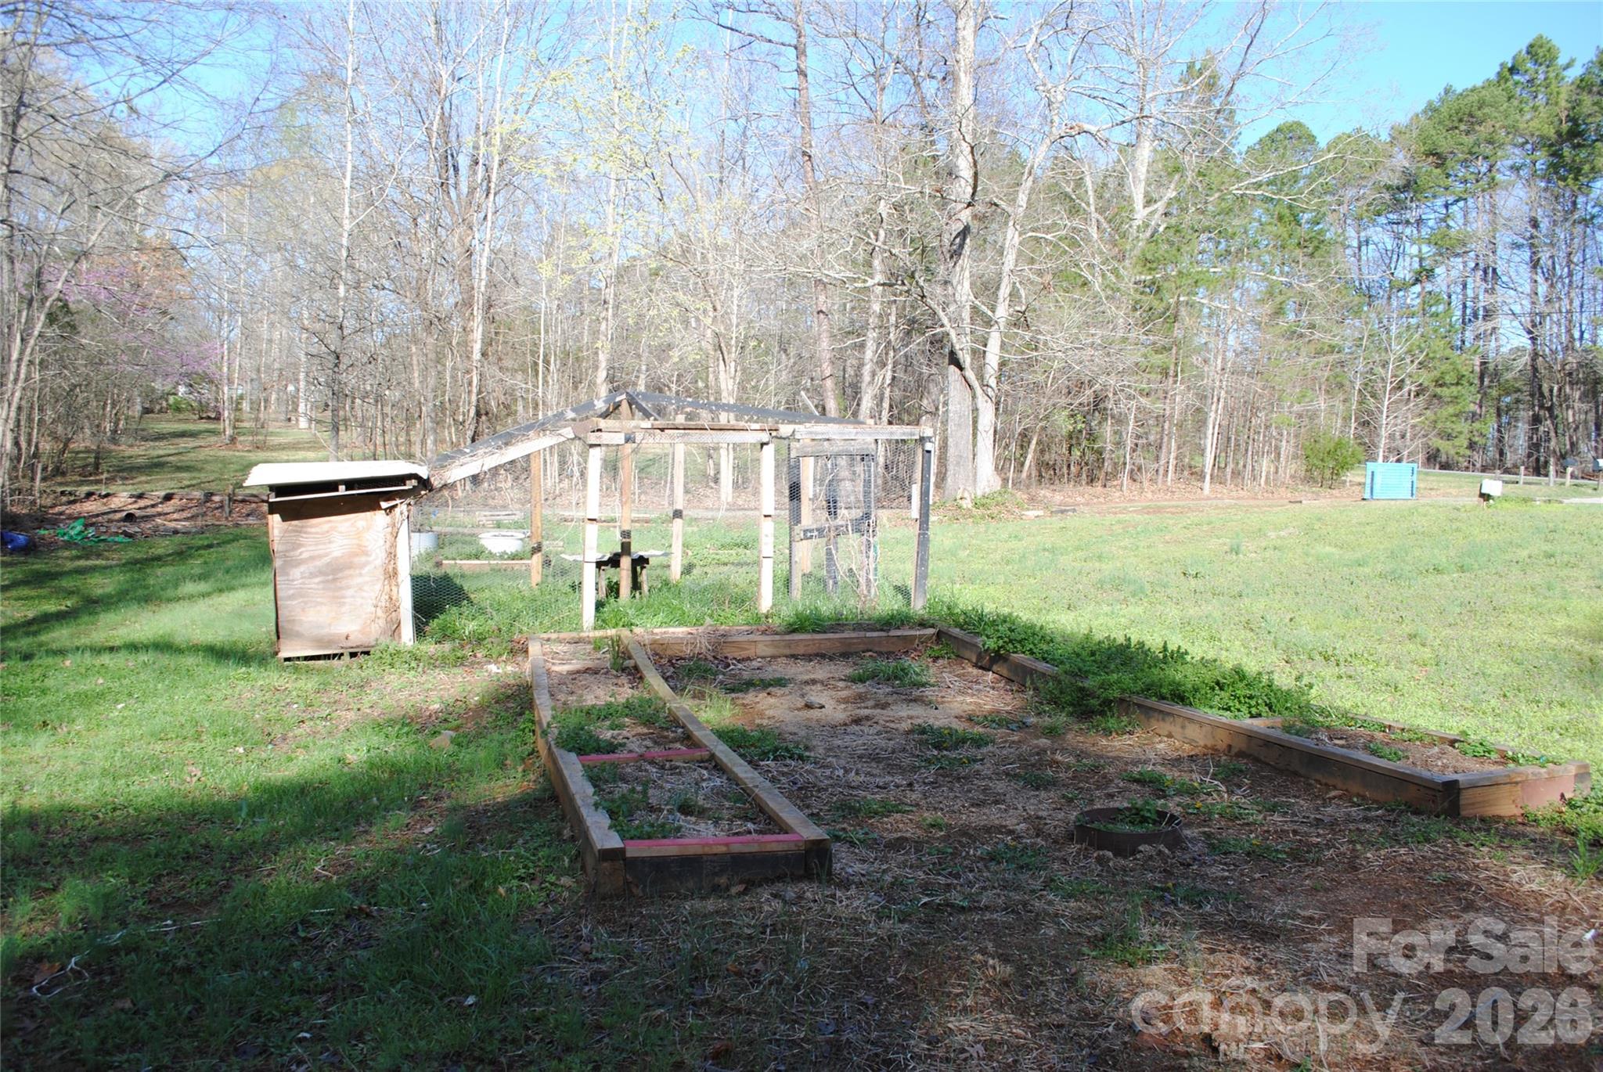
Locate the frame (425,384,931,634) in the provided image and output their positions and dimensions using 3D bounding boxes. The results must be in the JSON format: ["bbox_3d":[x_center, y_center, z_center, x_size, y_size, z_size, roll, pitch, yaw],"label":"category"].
[{"bbox_3d":[-1.291,-0.295,11.433,4.561,2.127,2.317,0,3,-16],"label":"frame"}]

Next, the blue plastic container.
[{"bbox_3d":[15.838,-1.470,32.408,1.400,1.000,0.900,3,4,25],"label":"blue plastic container"}]

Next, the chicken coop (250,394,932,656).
[{"bbox_3d":[-1.856,-0.266,11.232,5.758,2.181,2.397,0,3,-16],"label":"chicken coop"}]

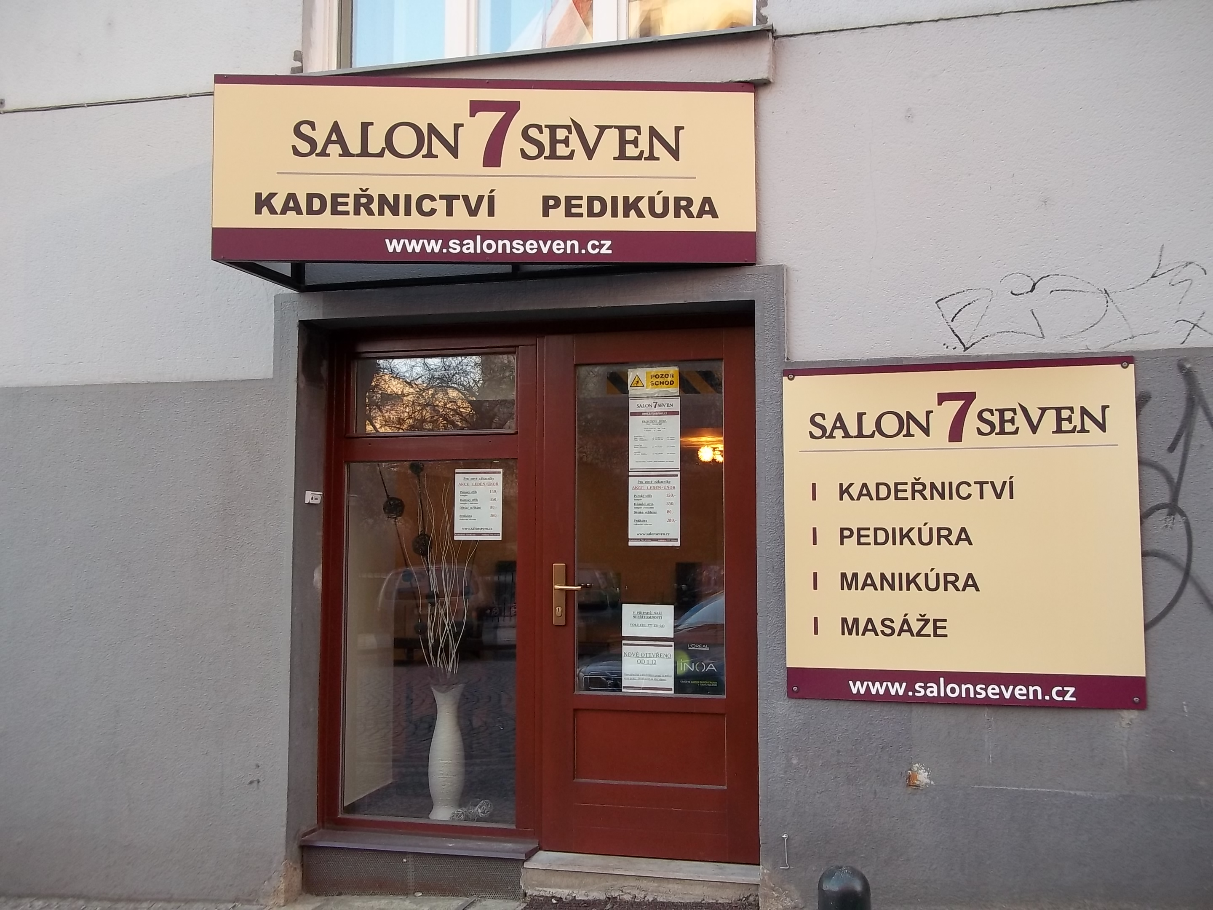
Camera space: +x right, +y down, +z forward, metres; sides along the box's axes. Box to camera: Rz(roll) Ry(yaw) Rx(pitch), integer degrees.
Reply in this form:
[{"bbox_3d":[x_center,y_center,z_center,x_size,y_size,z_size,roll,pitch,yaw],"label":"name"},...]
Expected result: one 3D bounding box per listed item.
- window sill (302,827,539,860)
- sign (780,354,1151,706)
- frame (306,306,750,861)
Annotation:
[{"bbox_3d":[-0.761,1.558,4.514,0.970,0.034,0.175,-1,-5,13],"label":"window sill"},{"bbox_3d":[1.240,0.271,3.968,1.197,1.201,0.020,-1,-5,13],"label":"sign"},{"bbox_3d":[-0.294,0.523,4.606,1.865,2.130,0.100,-1,-5,13],"label":"frame"}]

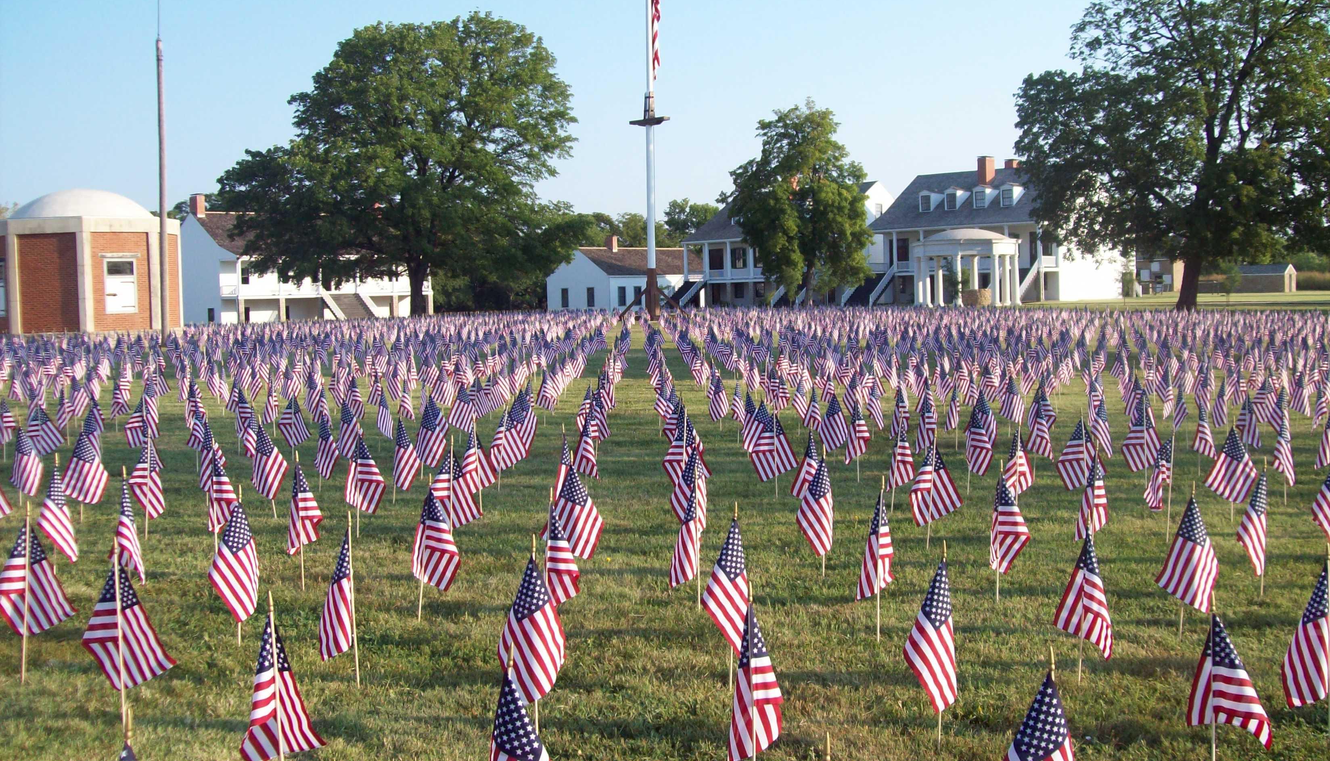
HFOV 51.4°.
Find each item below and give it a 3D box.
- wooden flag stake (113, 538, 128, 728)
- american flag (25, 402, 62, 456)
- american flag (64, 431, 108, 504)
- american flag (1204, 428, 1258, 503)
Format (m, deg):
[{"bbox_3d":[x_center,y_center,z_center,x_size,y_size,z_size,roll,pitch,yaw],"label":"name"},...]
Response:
[{"bbox_3d":[-1.878,0.884,4.766,0.012,0.690,0.012,-4,4,-11],"label":"wooden flag stake"},{"bbox_3d":[-5.440,0.436,12.100,0.320,0.460,0.150,-2,4,-15],"label":"american flag"},{"bbox_3d":[-3.956,0.593,9.455,0.305,0.497,0.140,-3,5,-23],"label":"american flag"},{"bbox_3d":[3.640,0.545,8.900,0.348,0.495,0.140,1,4,22],"label":"american flag"}]

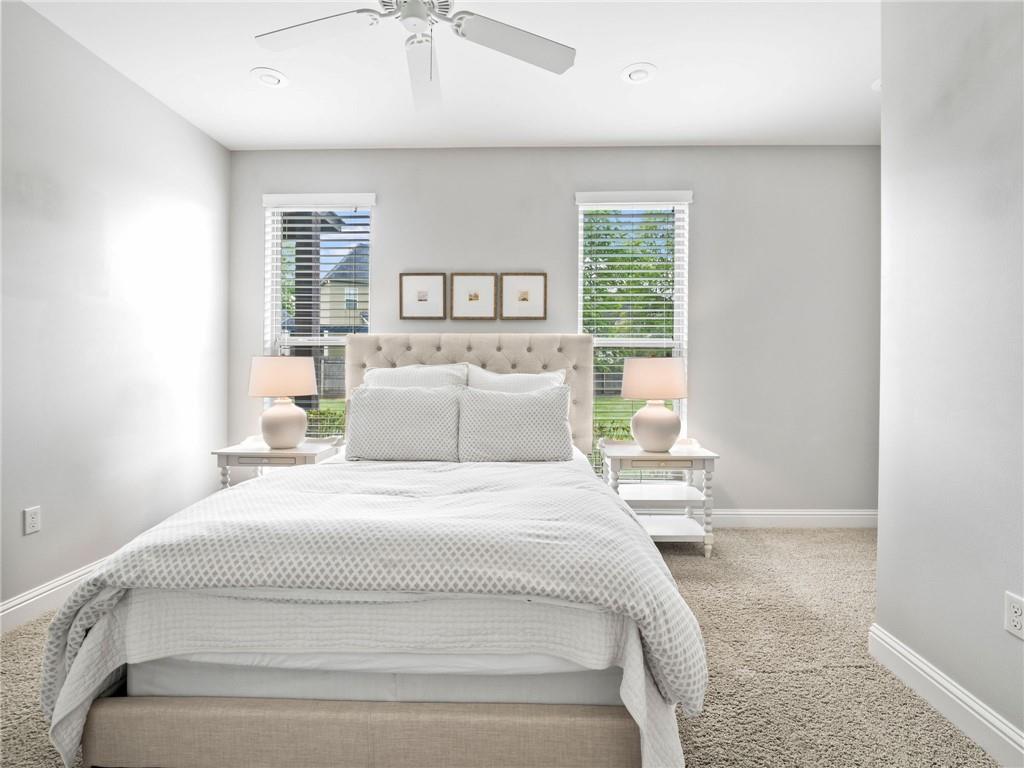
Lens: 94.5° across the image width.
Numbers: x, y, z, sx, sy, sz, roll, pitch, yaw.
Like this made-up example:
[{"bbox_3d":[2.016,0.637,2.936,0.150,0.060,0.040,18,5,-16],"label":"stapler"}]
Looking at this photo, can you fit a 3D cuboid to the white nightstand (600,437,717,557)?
[{"bbox_3d":[0.926,0.713,3.075,0.690,0.660,0.420,0,1,3],"label":"white nightstand"}]

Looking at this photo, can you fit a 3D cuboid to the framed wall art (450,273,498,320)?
[{"bbox_3d":[-0.271,-0.631,3.422,0.334,0.341,0.026,0,1,2],"label":"framed wall art"}]

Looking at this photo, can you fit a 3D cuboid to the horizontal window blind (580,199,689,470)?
[{"bbox_3d":[0.870,-0.335,3.420,0.815,2.060,0.120,0,1,2],"label":"horizontal window blind"}]

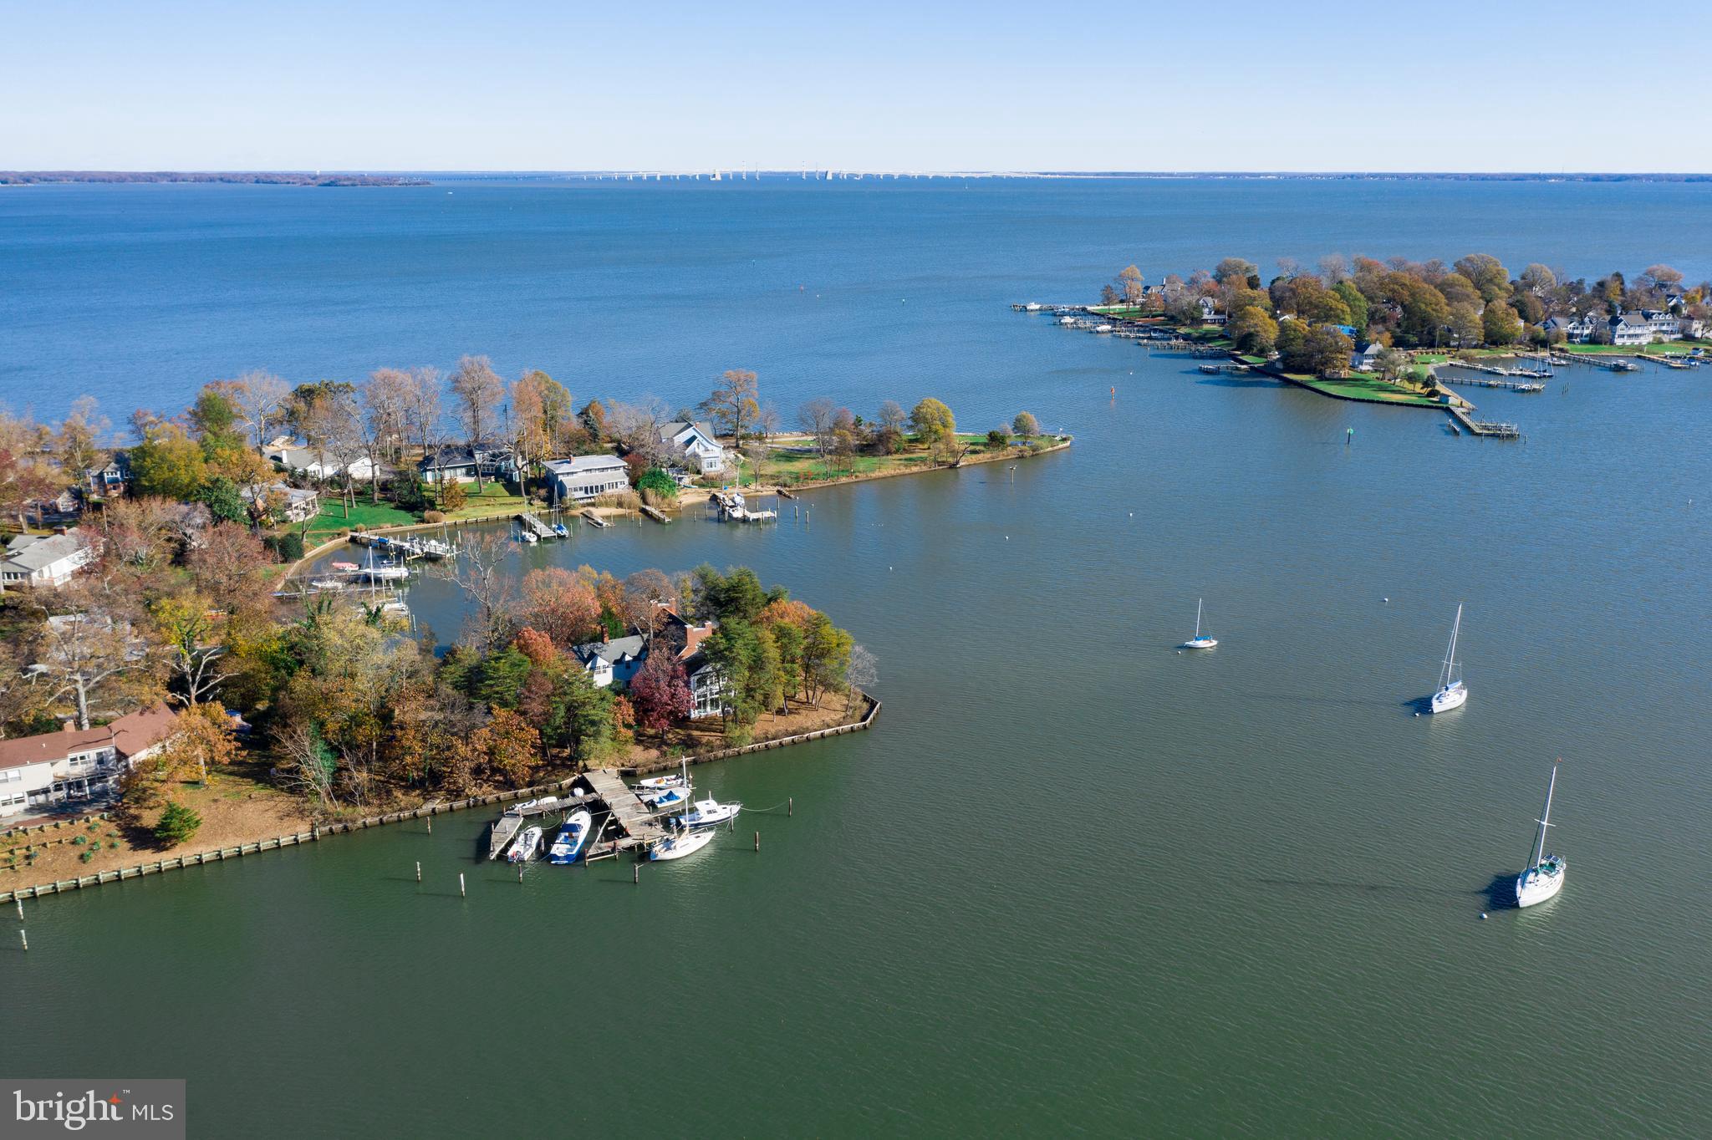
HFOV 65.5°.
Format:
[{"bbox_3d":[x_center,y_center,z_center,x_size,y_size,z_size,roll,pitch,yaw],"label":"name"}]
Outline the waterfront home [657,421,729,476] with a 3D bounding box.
[{"bbox_3d":[-37.300,-28.707,302.080,15.000,9.500,14.000,-4,17,-14],"label":"waterfront home"}]

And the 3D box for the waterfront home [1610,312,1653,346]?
[{"bbox_3d":[302.420,-93.690,519.980,14.000,11.200,9.000,0,17,-2],"label":"waterfront home"}]

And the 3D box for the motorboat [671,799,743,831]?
[{"bbox_3d":[-15.930,26.280,144.230,7.300,2.400,2.400,-8,18,-24],"label":"motorboat"}]

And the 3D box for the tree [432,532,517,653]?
[{"bbox_3d":[-50.610,4.680,178.990,11.000,20.000,10.500,0,17,0],"label":"tree"}]

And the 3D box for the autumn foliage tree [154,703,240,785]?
[{"bbox_3d":[-72.220,19.070,145.730,9.000,9.300,8.600,0,17,0],"label":"autumn foliage tree"}]

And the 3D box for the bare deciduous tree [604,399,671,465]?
[{"bbox_3d":[-49.260,-31.400,303.890,15.000,15.800,14.000,0,17,0],"label":"bare deciduous tree"}]

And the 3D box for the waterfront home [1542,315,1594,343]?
[{"bbox_3d":[282.840,-95.880,529.680,15.000,9.800,11.000,-4,17,-12],"label":"waterfront home"}]

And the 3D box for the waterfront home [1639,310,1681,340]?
[{"bbox_3d":[325.220,-99.160,539.810,13.000,10.300,8.500,-3,17,-11],"label":"waterfront home"}]

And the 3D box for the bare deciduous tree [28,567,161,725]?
[{"bbox_3d":[-81.603,9.785,142.432,14.539,20.001,14.539,0,17,0],"label":"bare deciduous tree"}]

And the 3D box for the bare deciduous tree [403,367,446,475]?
[{"bbox_3d":[-98.670,-35.180,304.020,9.290,23.450,9.100,-5,18,-17],"label":"bare deciduous tree"}]

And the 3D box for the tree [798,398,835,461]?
[{"bbox_3d":[-9.450,-34.180,318.830,8.760,14.110,8.580,0,17,-2],"label":"tree"}]

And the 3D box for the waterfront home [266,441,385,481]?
[{"bbox_3d":[-116.470,-24.520,292.930,24.500,5.800,12.000,-5,17,-16],"label":"waterfront home"}]

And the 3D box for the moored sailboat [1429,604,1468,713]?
[{"bbox_3d":[79.730,11.360,176.930,8.800,14.300,2.900,-12,21,-35],"label":"moored sailboat"}]

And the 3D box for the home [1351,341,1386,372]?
[{"bbox_3d":[172.990,-72.230,450.670,8.600,8.700,8.000,-3,17,-11],"label":"home"}]

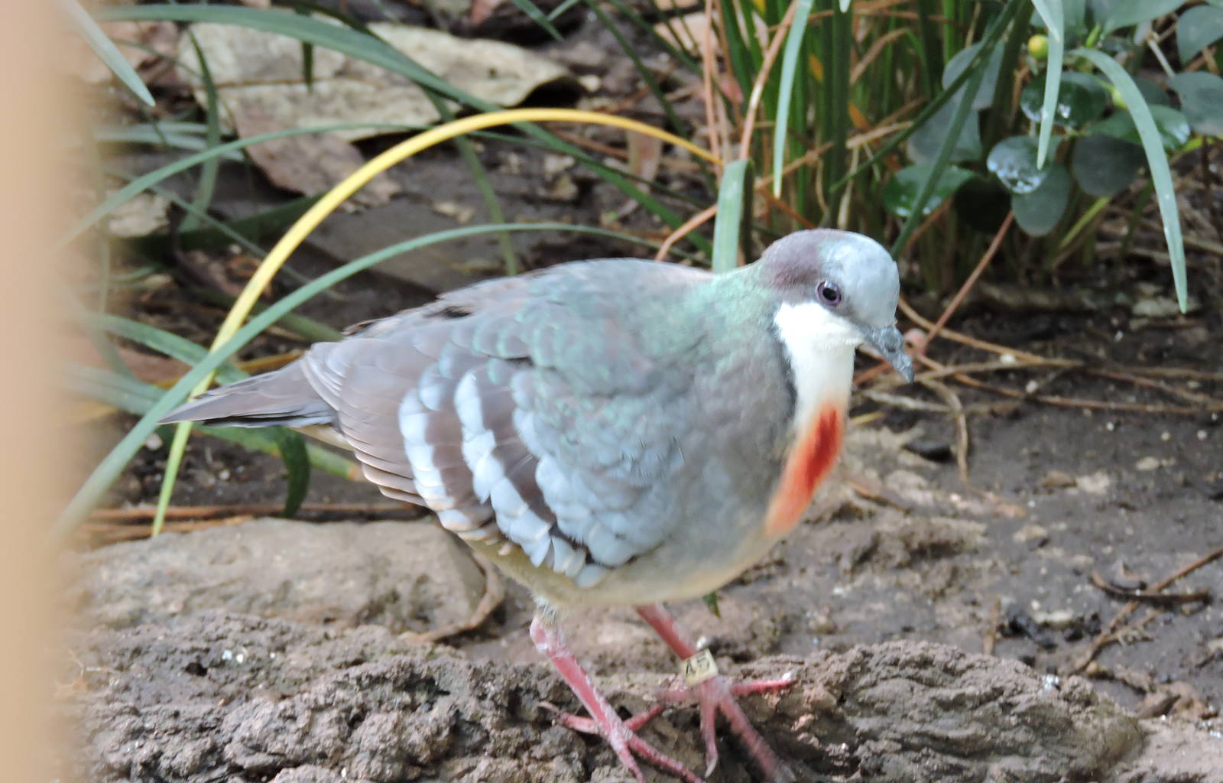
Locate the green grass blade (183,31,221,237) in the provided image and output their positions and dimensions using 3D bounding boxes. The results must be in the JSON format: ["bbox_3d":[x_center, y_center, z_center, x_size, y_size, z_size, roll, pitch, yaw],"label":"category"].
[{"bbox_3d":[-0.150,-0.095,2.200,0.015,0.068,0.030,0,22,0],"label":"green grass blade"}]

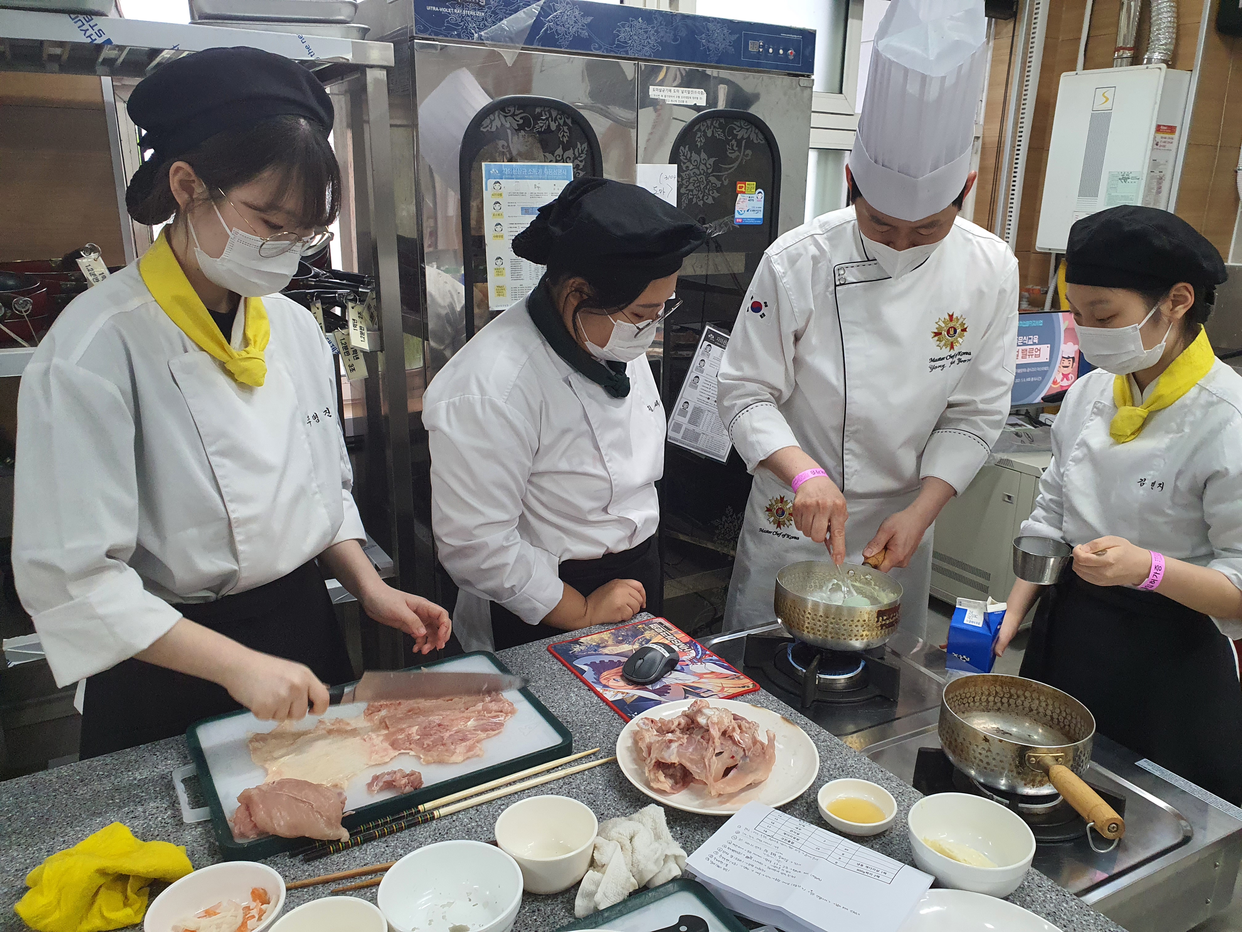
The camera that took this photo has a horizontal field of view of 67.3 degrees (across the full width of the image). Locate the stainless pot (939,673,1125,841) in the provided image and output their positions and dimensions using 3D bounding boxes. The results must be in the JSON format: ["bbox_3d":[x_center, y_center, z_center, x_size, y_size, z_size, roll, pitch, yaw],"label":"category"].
[{"bbox_3d":[0.514,0.366,1.144,0.188,0.096,0.340,1,17,0],"label":"stainless pot"}]

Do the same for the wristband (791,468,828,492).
[{"bbox_3d":[0.291,0.020,1.440,0.062,0.025,0.055,-35,-19,1],"label":"wristband"}]

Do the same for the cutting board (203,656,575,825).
[{"bbox_3d":[-0.302,0.346,1.195,0.415,0.026,0.255,-9,20,-28],"label":"cutting board"}]

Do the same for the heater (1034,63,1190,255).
[{"bbox_3d":[1.702,-1.043,3.241,0.200,0.600,0.340,-11,20,-34],"label":"heater"}]

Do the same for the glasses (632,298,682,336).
[{"bbox_3d":[0.022,-0.280,1.465,0.135,0.045,0.140,46,41,2],"label":"glasses"}]

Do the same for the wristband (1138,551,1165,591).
[{"bbox_3d":[0.746,0.148,1.310,0.022,0.058,0.052,16,20,12],"label":"wristband"}]

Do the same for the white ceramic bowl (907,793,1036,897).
[{"bbox_3d":[0.363,0.403,0.974,0.123,0.060,0.123,1,17,0],"label":"white ceramic bowl"}]

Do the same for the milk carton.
[{"bbox_3d":[0.623,0.289,1.640,0.070,0.116,0.070,11,19,30],"label":"milk carton"}]

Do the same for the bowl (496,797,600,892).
[{"bbox_3d":[-0.075,0.400,0.976,0.106,0.062,0.106,1,18,0],"label":"bowl"}]

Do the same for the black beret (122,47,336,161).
[{"bbox_3d":[-0.441,-0.405,1.055,0.240,0.130,0.230,10,19,12],"label":"black beret"}]

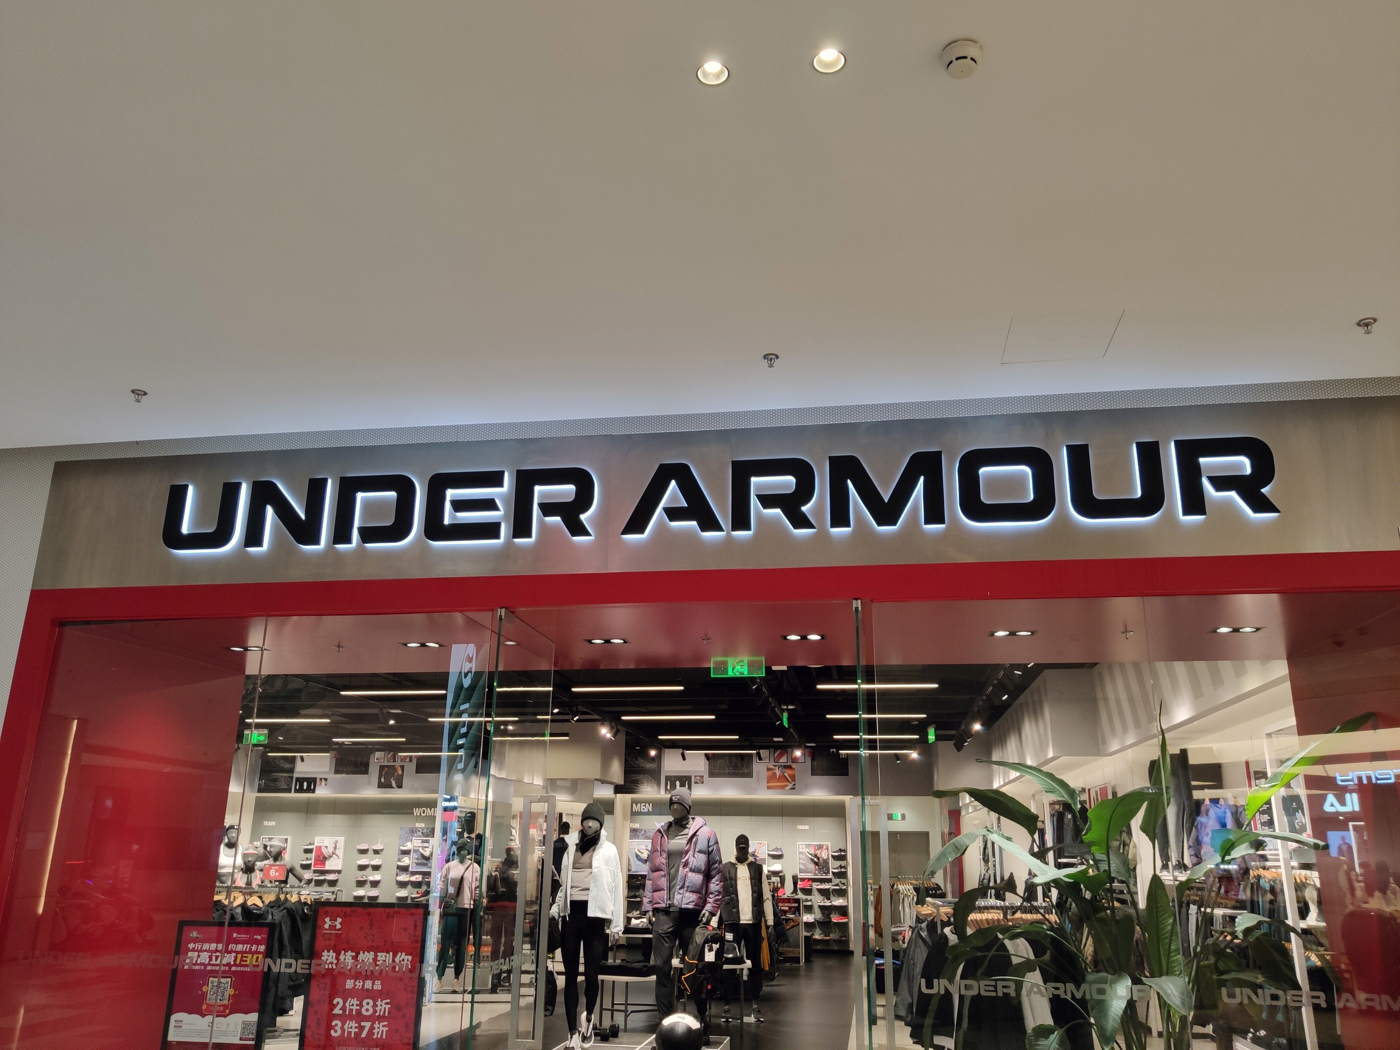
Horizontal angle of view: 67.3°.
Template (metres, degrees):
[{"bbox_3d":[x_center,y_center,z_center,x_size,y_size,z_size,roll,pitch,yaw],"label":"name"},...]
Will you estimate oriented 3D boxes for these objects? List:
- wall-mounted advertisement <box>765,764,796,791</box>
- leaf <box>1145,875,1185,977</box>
[{"bbox_3d":[1.513,4.712,19.596,0.540,0.451,0.030,-2,-18,9],"label":"wall-mounted advertisement"},{"bbox_3d":[2.316,1.994,5.251,0.170,0.470,0.120,-2,-18,9],"label":"leaf"}]

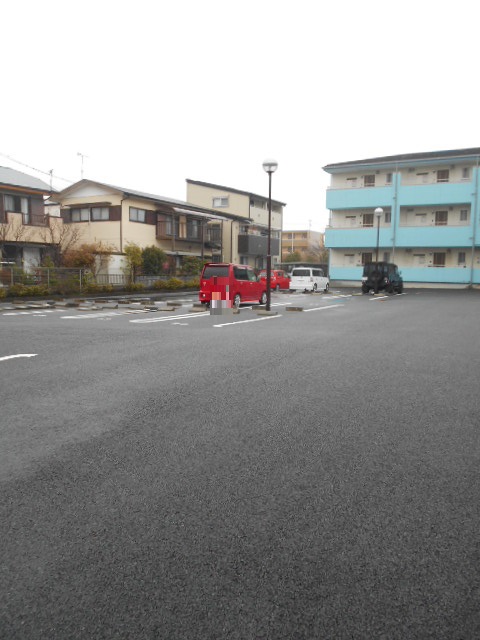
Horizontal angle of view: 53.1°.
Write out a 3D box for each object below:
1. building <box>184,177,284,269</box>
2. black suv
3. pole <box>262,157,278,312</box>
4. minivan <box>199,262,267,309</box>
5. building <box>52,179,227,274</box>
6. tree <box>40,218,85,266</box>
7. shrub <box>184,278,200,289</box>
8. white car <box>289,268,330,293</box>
[{"bbox_3d":[-0.123,-8.410,47.594,6.800,9.800,8.000,4,7,27],"label":"building"},{"bbox_3d":[9.301,-2.653,30.980,1.790,1.880,3.980,4,7,29],"label":"black suv"},{"bbox_3d":[1.032,-2.815,16.298,0.510,5.120,0.510,1,6,0],"label":"pole"},{"bbox_3d":[-0.143,-1.435,19.706,1.475,1.660,3.400,4,7,28],"label":"minivan"},{"bbox_3d":[-6.282,-5.946,36.493,6.200,7.000,14.100,4,7,27],"label":"building"},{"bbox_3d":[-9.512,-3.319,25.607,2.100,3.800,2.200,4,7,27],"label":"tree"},{"bbox_3d":[-3.221,-2.533,33.821,1.000,0.760,1.400,4,7,27],"label":"shrub"},{"bbox_3d":[5.073,-2.861,34.281,1.690,1.610,3.850,4,7,28],"label":"white car"}]

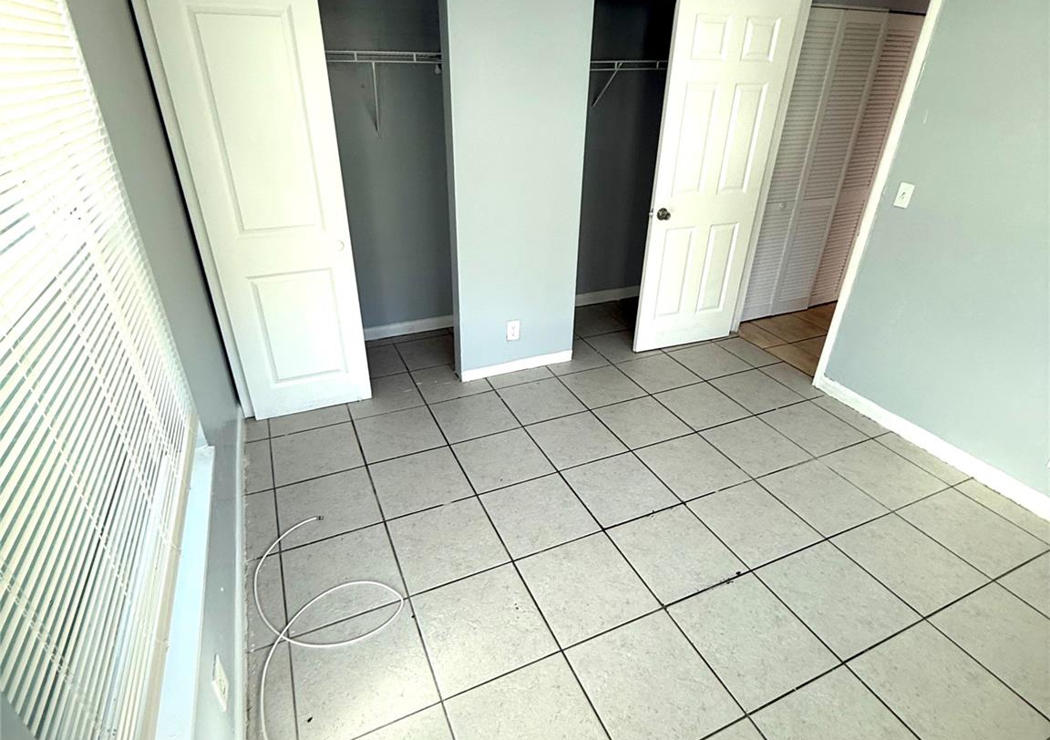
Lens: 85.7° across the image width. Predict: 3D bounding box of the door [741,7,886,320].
[{"bbox_3d":[1.897,-1.284,3.855,0.773,1.973,0.033,-12,31,-21],"label":"door"}]

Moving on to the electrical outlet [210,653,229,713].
[{"bbox_3d":[-0.791,0.813,1.468,0.014,0.127,0.086,-12,31,-21],"label":"electrical outlet"}]

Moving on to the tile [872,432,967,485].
[{"bbox_3d":[1.970,0.440,2.825,0.156,0.010,0.415,-12,31,-21],"label":"tile"}]

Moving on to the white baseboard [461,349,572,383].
[{"bbox_3d":[-0.035,-0.031,3.546,0.758,0.068,0.015,-12,31,-21],"label":"white baseboard"}]

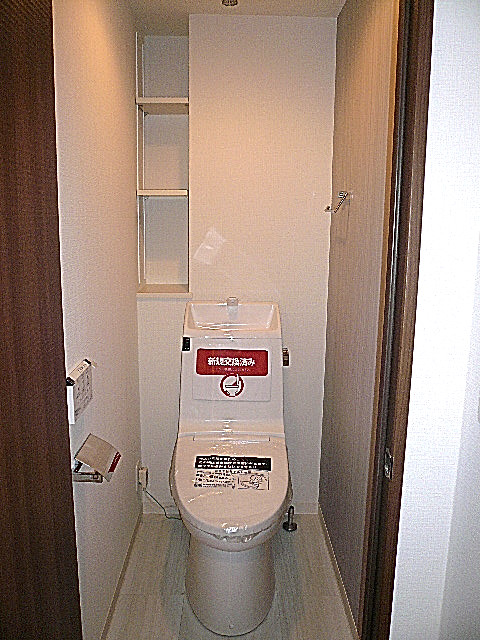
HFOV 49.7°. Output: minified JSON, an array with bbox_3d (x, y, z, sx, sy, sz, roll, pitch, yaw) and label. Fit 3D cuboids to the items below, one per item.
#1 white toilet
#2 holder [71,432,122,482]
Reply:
[{"bbox_3d":[-0.031,0.476,1.899,0.430,0.995,0.800,0,10,-1],"label":"white toilet"},{"bbox_3d":[-0.369,0.361,1.357,0.100,0.085,0.155,0,10,-1],"label":"holder"}]

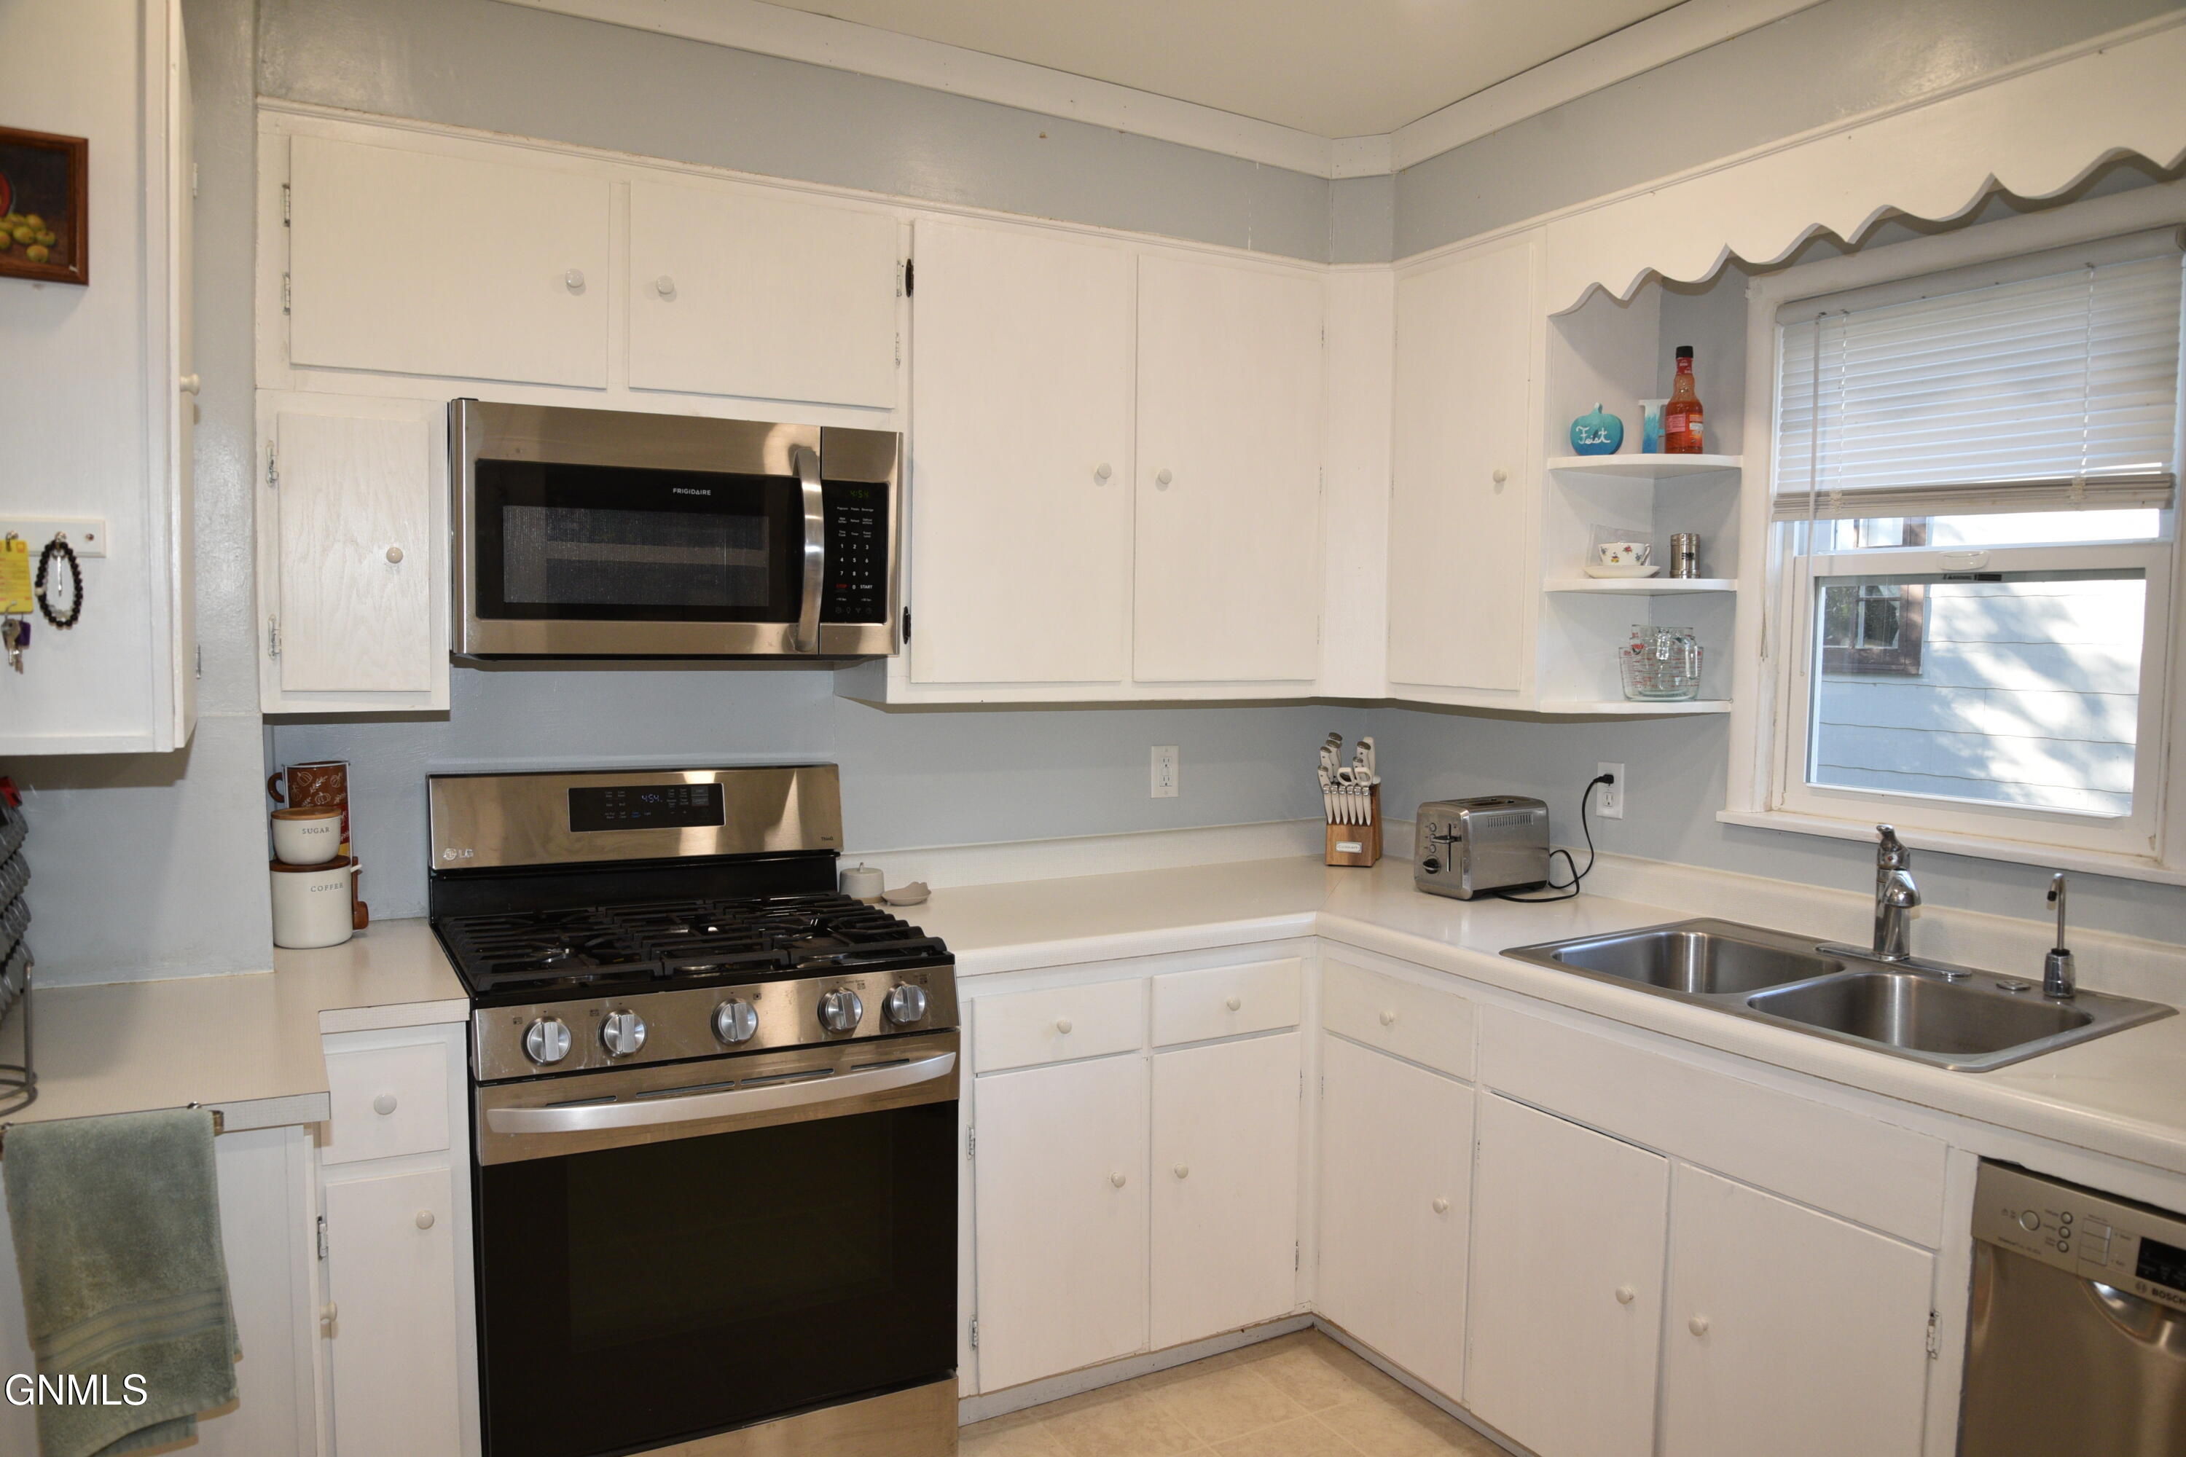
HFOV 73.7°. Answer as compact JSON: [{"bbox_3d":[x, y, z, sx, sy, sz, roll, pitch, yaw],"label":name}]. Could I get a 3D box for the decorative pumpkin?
[{"bbox_3d":[0.931,-0.554,2.691,0.093,0.095,0.024,4,5,43],"label":"decorative pumpkin"}]

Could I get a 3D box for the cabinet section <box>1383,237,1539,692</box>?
[{"bbox_3d":[0.887,-0.529,3.081,0.310,0.894,0.411,-1,4,-29],"label":"cabinet section"}]

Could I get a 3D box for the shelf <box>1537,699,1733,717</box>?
[{"bbox_3d":[1.046,-0.041,2.796,0.312,0.021,0.206,-1,4,-29],"label":"shelf"}]

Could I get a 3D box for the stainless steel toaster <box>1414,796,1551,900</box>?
[{"bbox_3d":[0.819,0.247,3.059,0.242,0.190,0.164,-1,4,-30],"label":"stainless steel toaster"}]

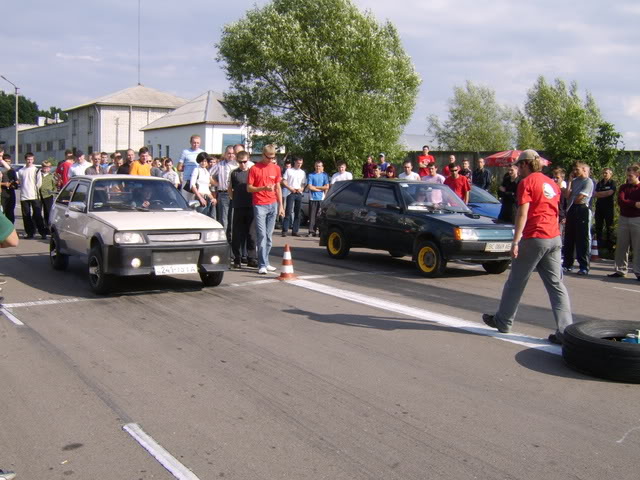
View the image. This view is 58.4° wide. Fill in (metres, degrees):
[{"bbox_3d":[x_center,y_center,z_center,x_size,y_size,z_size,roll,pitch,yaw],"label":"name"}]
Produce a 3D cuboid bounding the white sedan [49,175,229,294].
[{"bbox_3d":[-2.600,-0.200,7.842,1.580,1.390,3.680,-3,7,-34],"label":"white sedan"}]

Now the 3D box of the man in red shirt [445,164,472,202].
[{"bbox_3d":[2.623,-0.602,11.189,0.520,1.750,0.340,2,6,6],"label":"man in red shirt"}]

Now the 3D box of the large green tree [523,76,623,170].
[{"bbox_3d":[11.289,-4.258,26.324,4.500,6.350,4.300,1,6,0],"label":"large green tree"}]

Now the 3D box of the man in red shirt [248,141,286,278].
[{"bbox_3d":[-0.746,-0.432,8.286,0.520,1.810,0.360,0,6,-15],"label":"man in red shirt"}]

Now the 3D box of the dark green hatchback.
[{"bbox_3d":[1.548,-0.271,9.504,1.570,1.390,3.700,-2,7,-33],"label":"dark green hatchback"}]

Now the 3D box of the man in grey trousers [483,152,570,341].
[{"bbox_3d":[1.894,0.044,5.138,0.640,1.700,0.500,6,8,40],"label":"man in grey trousers"}]

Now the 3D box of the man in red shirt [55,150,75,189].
[{"bbox_3d":[-5.176,-0.921,11.790,0.350,1.760,0.500,-4,8,-45],"label":"man in red shirt"}]

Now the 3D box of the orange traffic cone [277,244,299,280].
[{"bbox_3d":[-0.458,0.300,8.038,0.300,0.485,0.300,-2,7,-33],"label":"orange traffic cone"}]

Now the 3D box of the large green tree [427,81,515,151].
[{"bbox_3d":[8.579,-5.539,33.374,5.000,7.330,4.800,1,6,0],"label":"large green tree"}]

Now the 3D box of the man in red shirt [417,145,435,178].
[{"bbox_3d":[2.766,-1.593,15.090,0.520,1.770,0.340,2,6,4],"label":"man in red shirt"}]

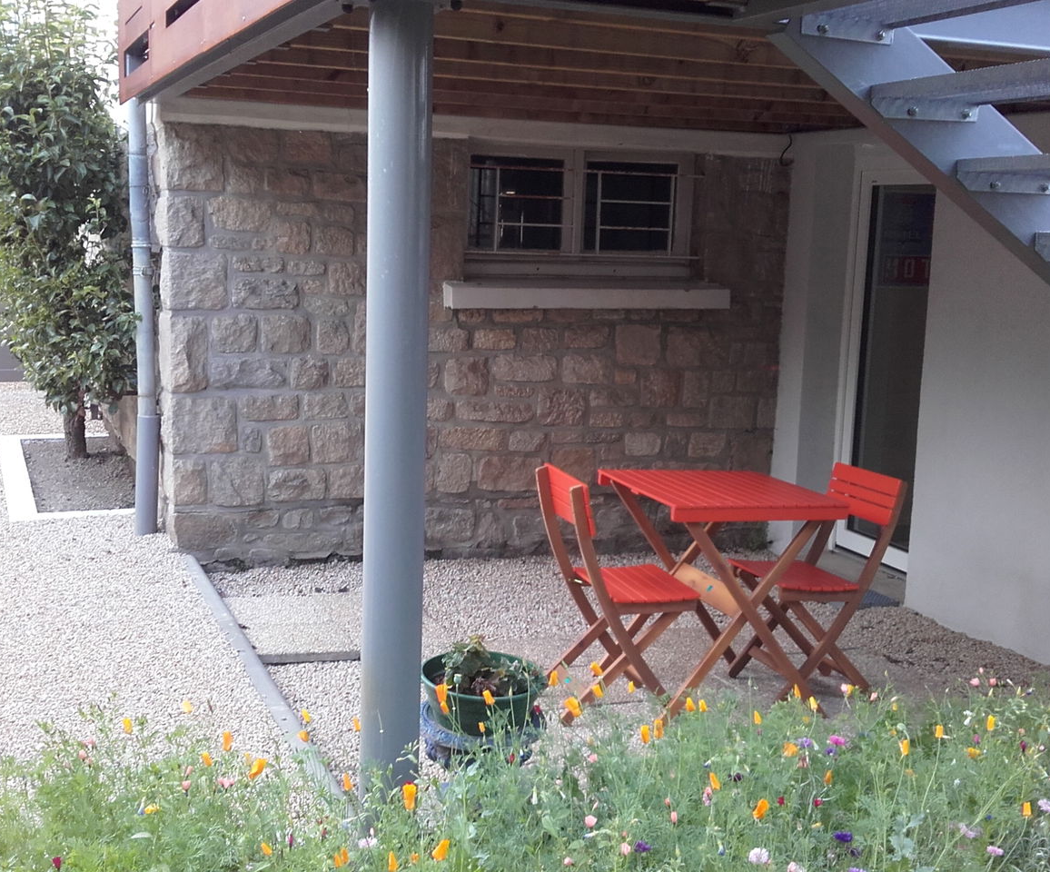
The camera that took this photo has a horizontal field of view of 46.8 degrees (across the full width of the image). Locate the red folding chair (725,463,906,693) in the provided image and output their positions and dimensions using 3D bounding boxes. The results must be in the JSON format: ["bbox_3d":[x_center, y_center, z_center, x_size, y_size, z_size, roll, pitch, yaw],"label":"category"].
[{"bbox_3d":[1.044,0.525,4.467,0.475,0.812,0.421,0,9,-17],"label":"red folding chair"}]

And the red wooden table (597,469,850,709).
[{"bbox_3d":[0.669,0.556,4.341,0.650,0.760,0.650,0,9,-17],"label":"red wooden table"}]

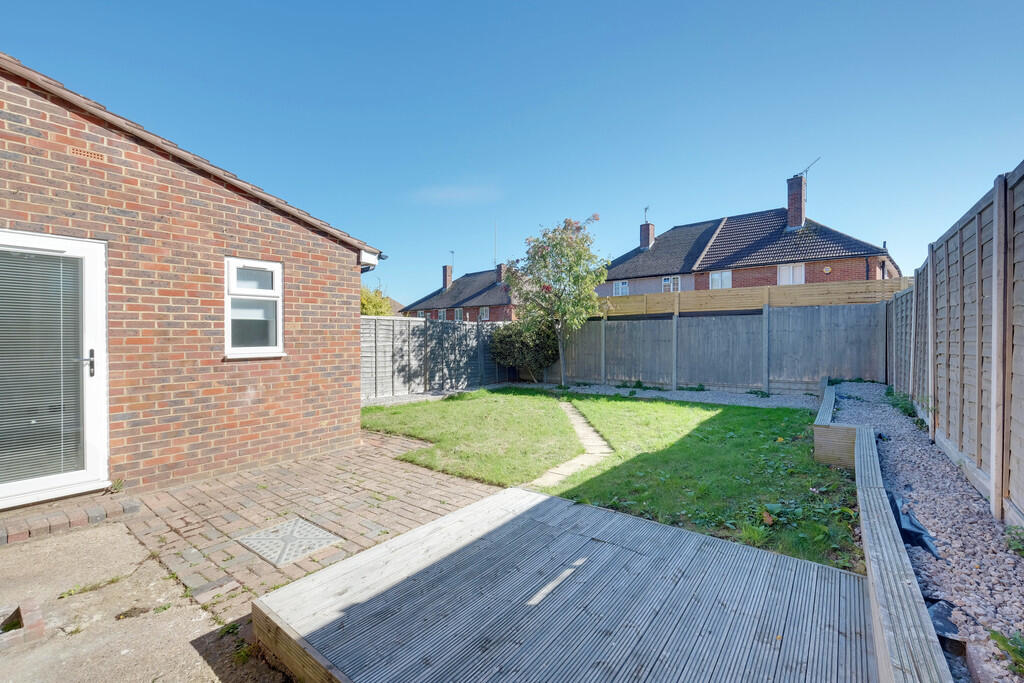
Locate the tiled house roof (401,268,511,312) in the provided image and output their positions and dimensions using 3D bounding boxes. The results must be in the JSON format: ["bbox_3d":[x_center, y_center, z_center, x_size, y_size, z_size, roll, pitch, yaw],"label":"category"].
[{"bbox_3d":[-2.431,-4.661,39.482,14.169,3.752,8.918,0,1,41],"label":"tiled house roof"}]

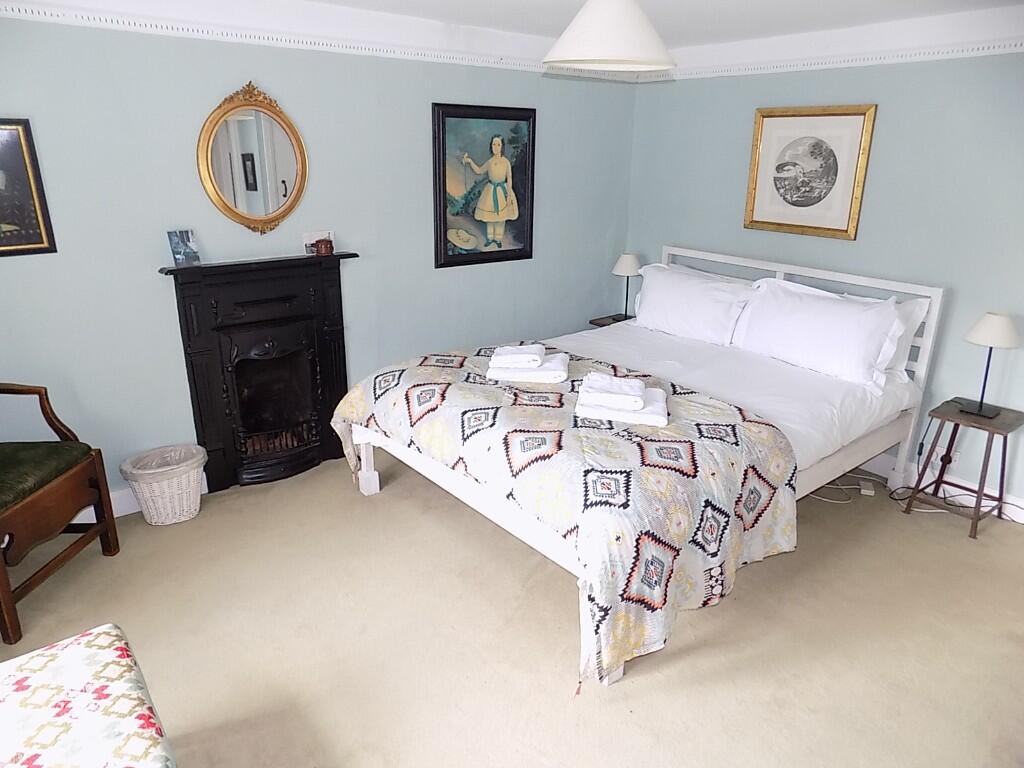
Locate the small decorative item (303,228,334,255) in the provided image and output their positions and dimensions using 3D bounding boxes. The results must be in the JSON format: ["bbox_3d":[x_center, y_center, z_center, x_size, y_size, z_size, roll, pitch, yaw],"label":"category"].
[{"bbox_3d":[-0.871,-0.640,3.061,0.147,0.120,0.083,-14,24,-37],"label":"small decorative item"}]

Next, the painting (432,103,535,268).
[{"bbox_3d":[-0.133,-1.045,3.629,0.669,0.807,0.030,-14,24,-37],"label":"painting"}]

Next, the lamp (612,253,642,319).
[{"bbox_3d":[0.732,-0.611,4.279,0.192,0.420,0.192,1,19,0],"label":"lamp"}]

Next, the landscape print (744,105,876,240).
[{"bbox_3d":[1.459,-1.051,3.377,0.027,0.600,0.606,-14,24,-37],"label":"landscape print"}]

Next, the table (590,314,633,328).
[{"bbox_3d":[0.677,-0.159,4.348,0.323,0.480,0.292,-14,24,-37],"label":"table"}]

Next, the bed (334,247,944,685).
[{"bbox_3d":[0.605,0.044,3.033,2.085,0.953,1.575,-14,24,-37],"label":"bed"}]

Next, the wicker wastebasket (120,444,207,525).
[{"bbox_3d":[-1.446,0.439,2.870,0.312,0.263,0.307,-14,24,-37],"label":"wicker wastebasket"}]

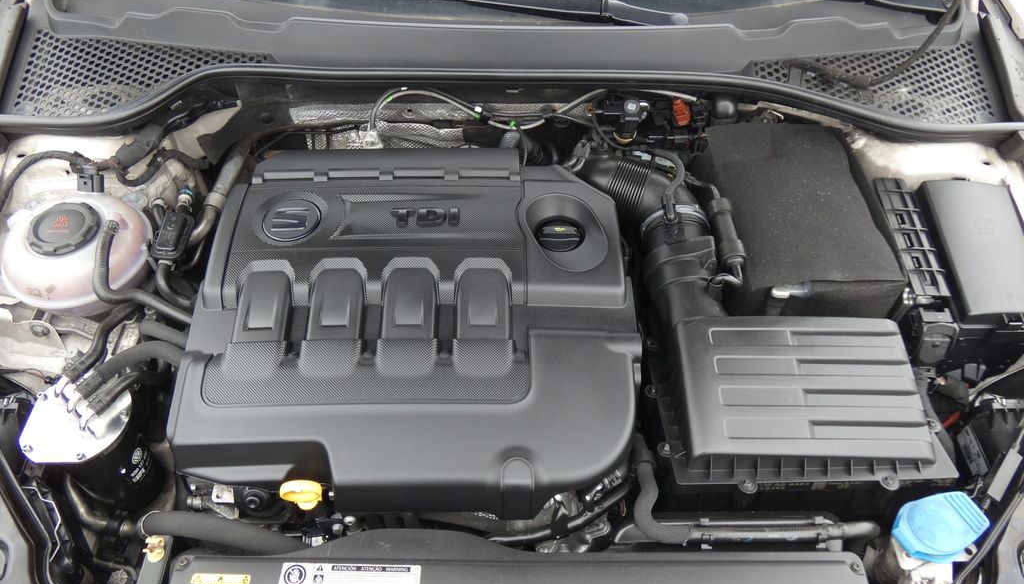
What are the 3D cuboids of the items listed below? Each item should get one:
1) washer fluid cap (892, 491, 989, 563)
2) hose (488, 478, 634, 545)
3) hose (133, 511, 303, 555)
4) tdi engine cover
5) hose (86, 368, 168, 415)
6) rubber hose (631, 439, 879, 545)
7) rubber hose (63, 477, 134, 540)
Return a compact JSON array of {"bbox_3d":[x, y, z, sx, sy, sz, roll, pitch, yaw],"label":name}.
[{"bbox_3d":[0.462,0.253,0.795,0.086,0.027,0.073,-21,54,-17],"label":"washer fluid cap"},{"bbox_3d":[0.059,0.264,0.885,0.180,0.050,0.065,0,50,0],"label":"hose"},{"bbox_3d":[-0.341,0.284,0.870,0.200,0.045,0.045,0,50,0],"label":"hose"},{"bbox_3d":[-0.112,0.025,0.927,0.525,0.165,0.455,0,54,0],"label":"tdi engine cover"},{"bbox_3d":[-0.450,0.118,0.865,0.100,0.038,0.060,0,50,0],"label":"hose"},{"bbox_3d":[0.285,0.234,0.868,0.285,0.045,0.125,0,50,0],"label":"rubber hose"},{"bbox_3d":[-0.514,0.269,0.920,0.080,0.050,0.070,0,50,0],"label":"rubber hose"}]

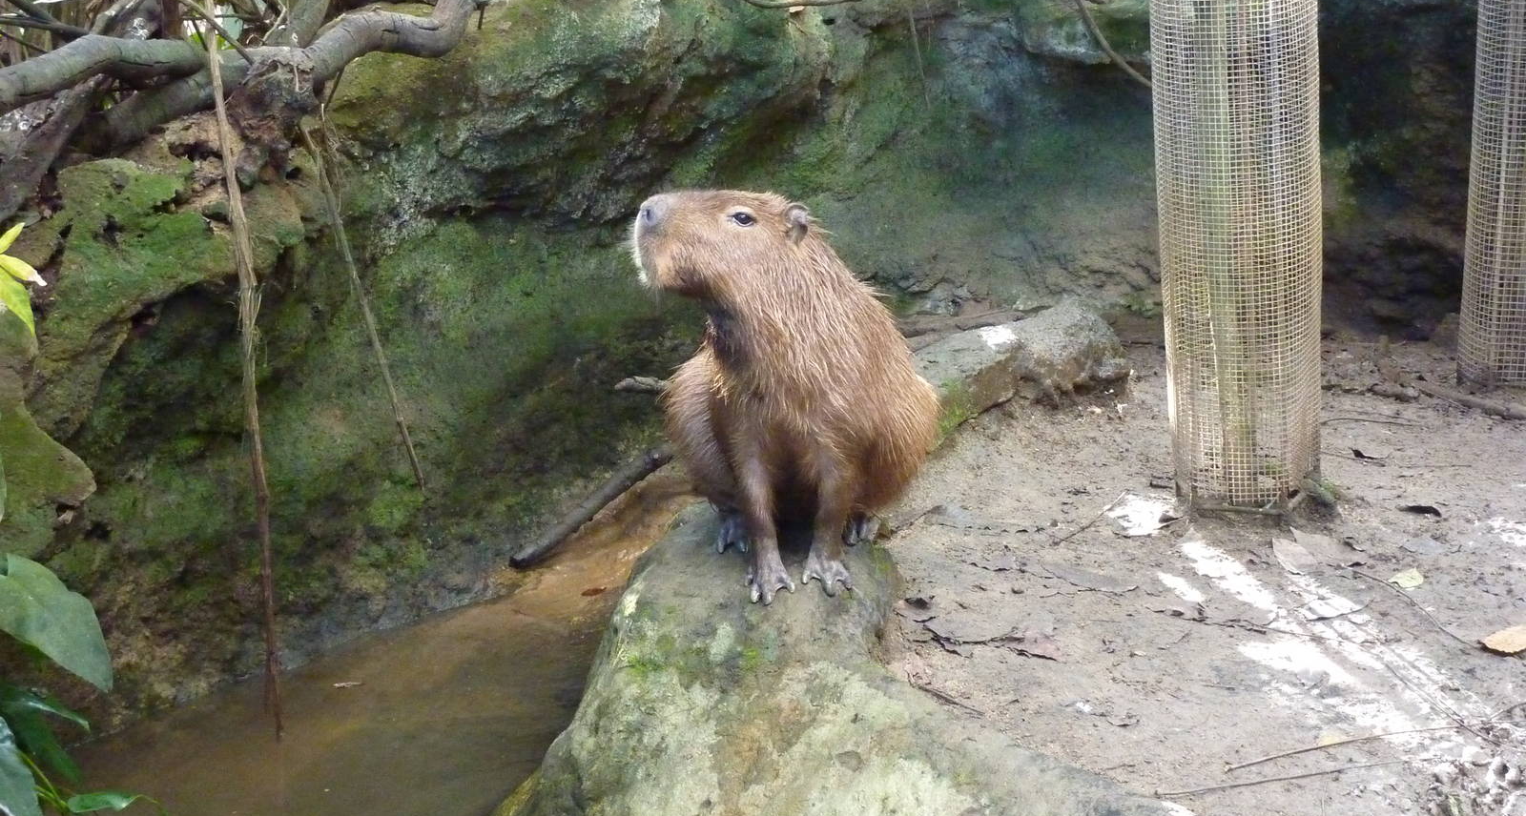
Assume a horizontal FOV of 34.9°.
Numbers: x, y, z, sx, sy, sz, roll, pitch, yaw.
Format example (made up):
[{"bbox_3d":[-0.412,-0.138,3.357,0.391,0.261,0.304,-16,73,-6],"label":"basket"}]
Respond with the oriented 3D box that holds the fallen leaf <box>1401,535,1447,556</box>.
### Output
[{"bbox_3d":[1.024,0.214,3.755,0.067,0.012,0.065,-18,25,-37],"label":"fallen leaf"}]

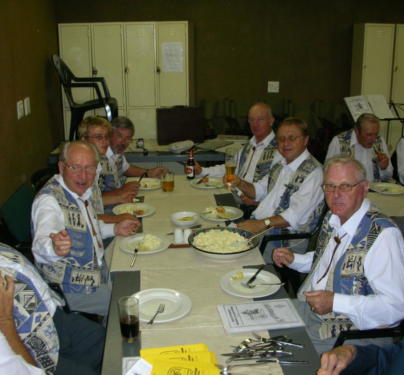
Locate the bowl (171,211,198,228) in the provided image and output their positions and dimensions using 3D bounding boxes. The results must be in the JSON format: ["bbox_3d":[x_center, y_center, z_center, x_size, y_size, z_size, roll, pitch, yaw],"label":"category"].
[{"bbox_3d":[-0.098,0.187,2.885,0.155,0.052,0.155,0,18,0],"label":"bowl"}]

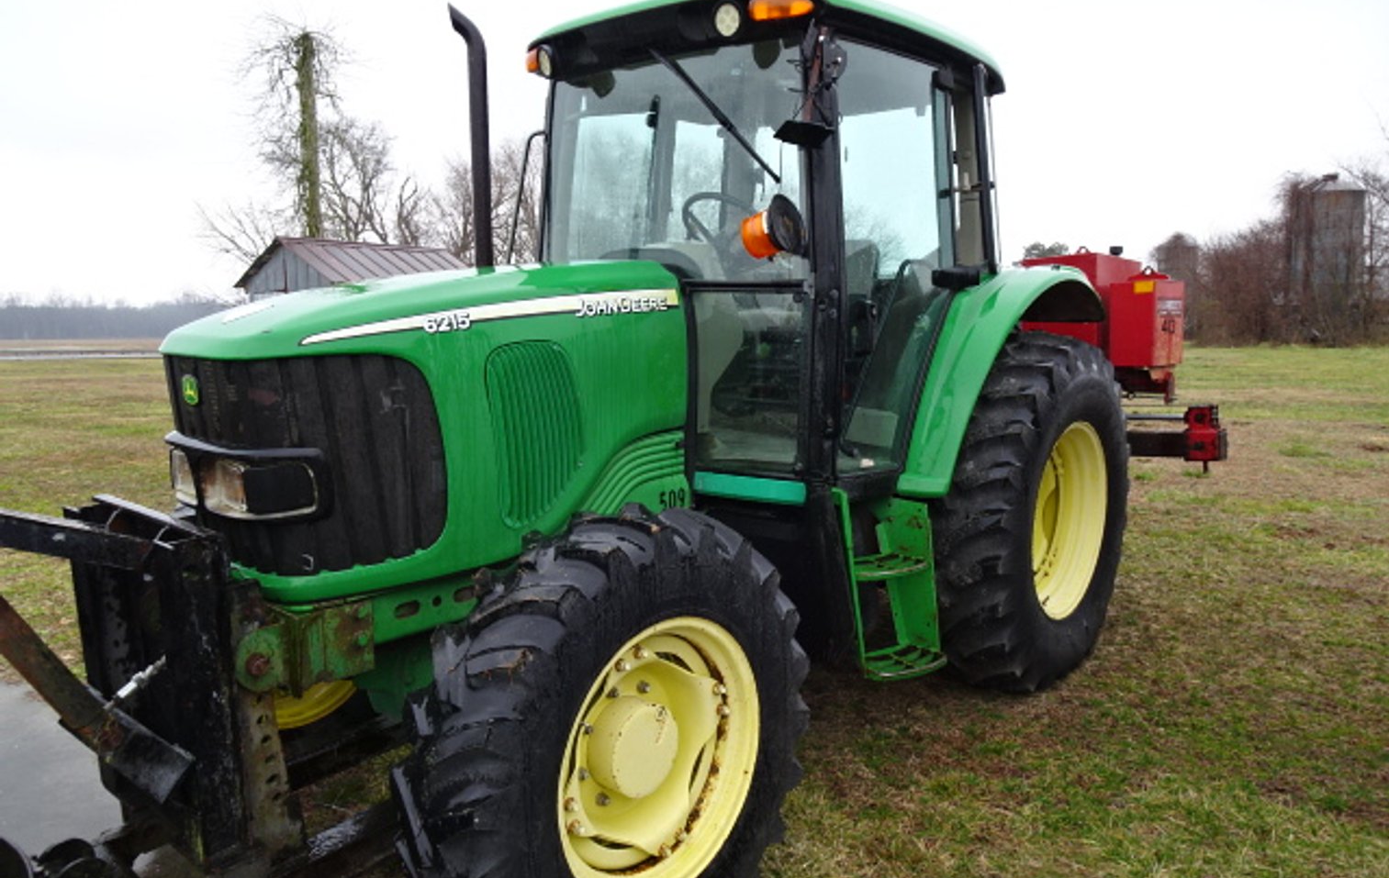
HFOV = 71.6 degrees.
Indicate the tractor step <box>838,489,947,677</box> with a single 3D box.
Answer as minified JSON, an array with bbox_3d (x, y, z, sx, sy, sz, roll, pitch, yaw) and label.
[{"bbox_3d":[0.684,0.489,3.416,0.280,0.650,0.360,5,8,41],"label":"tractor step"}]

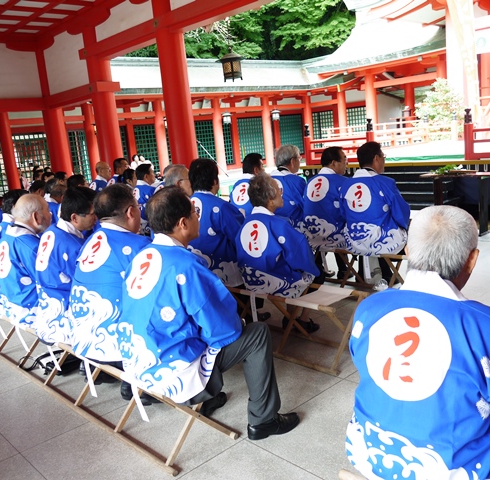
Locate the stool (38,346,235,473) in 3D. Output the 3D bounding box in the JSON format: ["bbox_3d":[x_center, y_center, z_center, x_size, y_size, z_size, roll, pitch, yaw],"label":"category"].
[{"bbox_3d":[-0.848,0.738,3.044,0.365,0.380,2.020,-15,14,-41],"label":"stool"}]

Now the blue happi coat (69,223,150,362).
[{"bbox_3d":[-0.571,0.238,2.667,0.500,0.720,0.560,-14,14,-41],"label":"blue happi coat"}]

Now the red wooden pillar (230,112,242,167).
[{"bbox_3d":[-0.438,-4.681,24.487,0.310,2.641,0.310,-5,11,1],"label":"red wooden pillar"}]

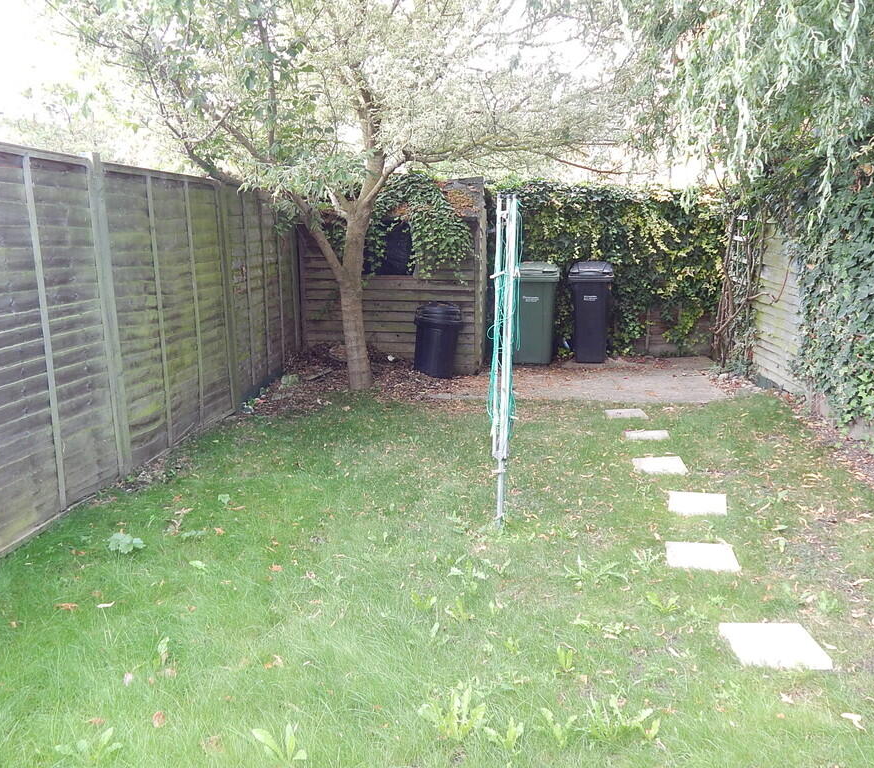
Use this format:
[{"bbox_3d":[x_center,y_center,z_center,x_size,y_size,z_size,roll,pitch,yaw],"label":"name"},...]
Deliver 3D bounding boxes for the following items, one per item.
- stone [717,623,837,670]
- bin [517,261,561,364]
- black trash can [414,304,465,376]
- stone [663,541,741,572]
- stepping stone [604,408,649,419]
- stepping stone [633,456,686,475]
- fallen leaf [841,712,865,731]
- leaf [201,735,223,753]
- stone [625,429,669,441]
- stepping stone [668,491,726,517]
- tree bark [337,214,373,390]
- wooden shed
[{"bbox_3d":[1.192,0.941,2.939,0.297,0.040,0.319,0,11,3],"label":"stone"},{"bbox_3d":[1.041,-0.798,9.248,0.590,1.070,0.720,0,11,2],"label":"bin"},{"bbox_3d":[0.002,-0.446,8.366,0.480,0.710,0.480,3,11,0],"label":"black trash can"},{"bbox_3d":[1.195,0.791,3.738,0.301,0.040,0.304,2,11,11],"label":"stone"},{"bbox_3d":[1.505,0.252,6.606,0.303,0.040,0.320,0,11,2],"label":"stepping stone"},{"bbox_3d":[1.393,0.523,5.163,0.296,0.040,0.327,0,11,2],"label":"stepping stone"},{"bbox_3d":[1.239,1.004,2.464,0.071,0.020,0.086,0,11,2],"label":"fallen leaf"},{"bbox_3d":[-0.642,1.027,2.367,0.063,0.020,0.074,0,11,2],"label":"leaf"},{"bbox_3d":[1.502,0.382,5.915,0.302,0.040,0.292,0,11,4],"label":"stone"},{"bbox_3d":[1.402,0.655,4.459,0.300,0.040,0.326,2,11,15],"label":"stepping stone"},{"bbox_3d":[-0.752,-0.754,7.645,0.320,1.630,0.270,0,11,2],"label":"tree bark"},{"bbox_3d":[-0.410,-1.259,9.193,1.950,2.020,1.650,1,11,7],"label":"wooden shed"}]

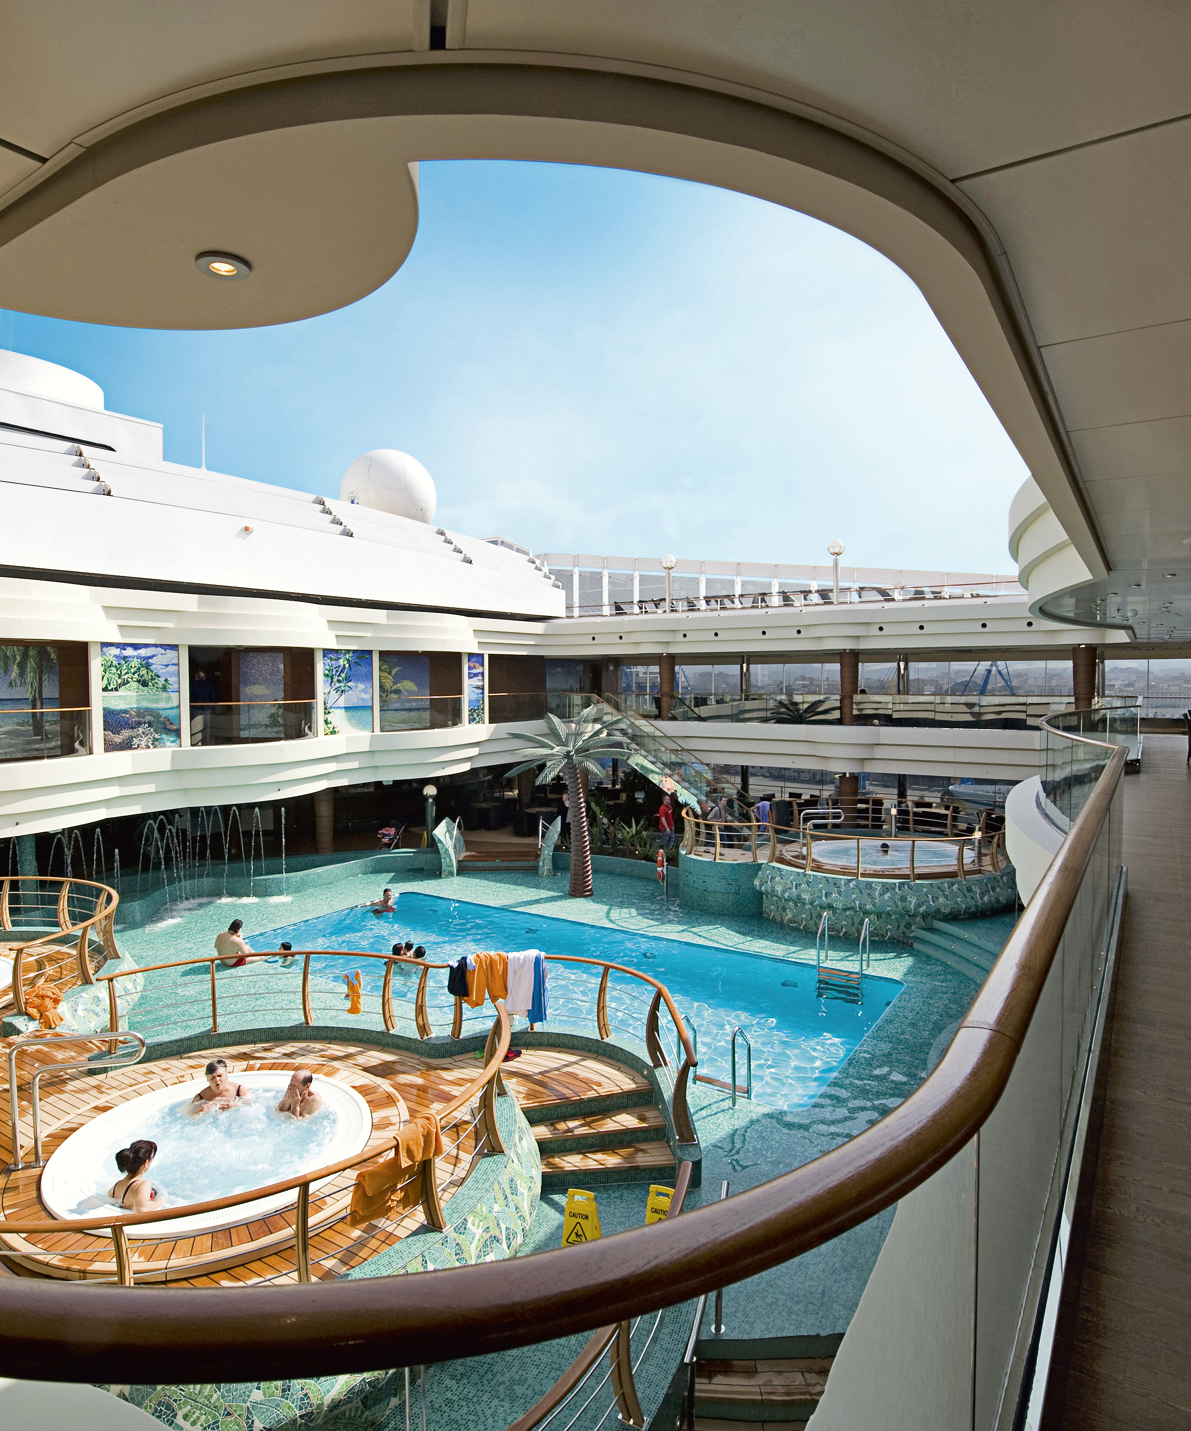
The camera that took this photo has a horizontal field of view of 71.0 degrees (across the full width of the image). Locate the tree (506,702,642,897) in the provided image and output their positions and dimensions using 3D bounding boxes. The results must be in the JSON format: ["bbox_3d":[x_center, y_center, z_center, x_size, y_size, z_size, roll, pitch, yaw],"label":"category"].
[{"bbox_3d":[-0.416,2.064,20.189,3.200,4.600,3.200,0,3,-1],"label":"tree"}]

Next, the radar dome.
[{"bbox_3d":[-7.431,-7.838,30.000,3.350,3.400,3.350,-1,3,-14],"label":"radar dome"}]

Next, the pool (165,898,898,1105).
[{"bbox_3d":[-1.088,5.298,15.521,11.900,1.400,5.150,2,3,34],"label":"pool"}]

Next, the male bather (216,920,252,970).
[{"bbox_3d":[-6.582,4.169,15.499,0.750,0.880,0.540,-2,3,-33],"label":"male bather"}]

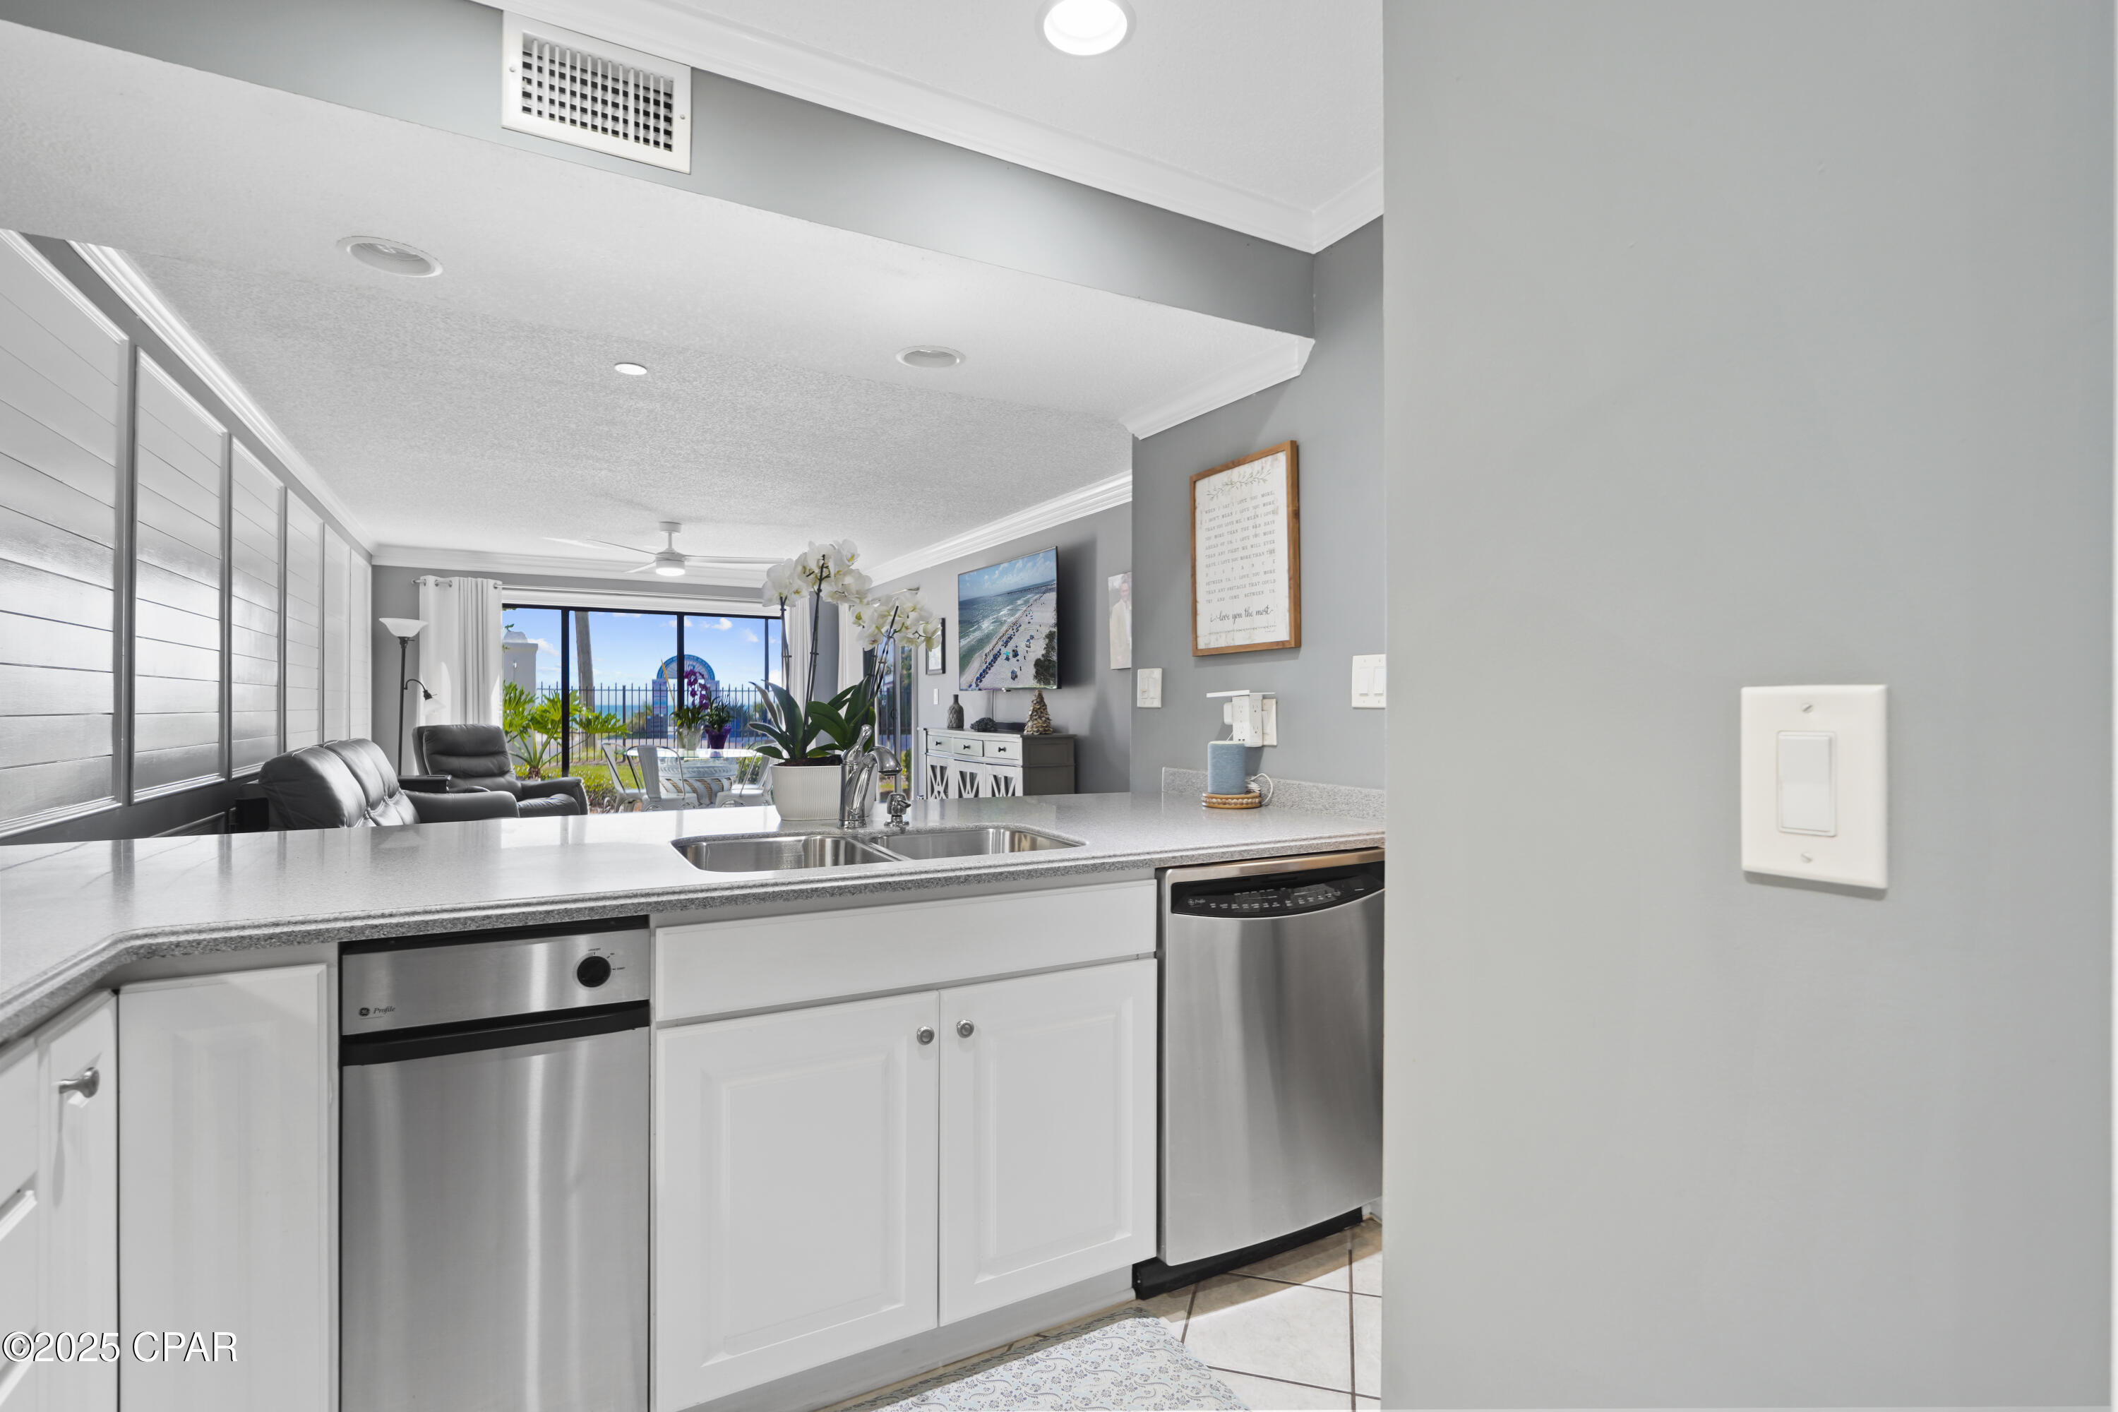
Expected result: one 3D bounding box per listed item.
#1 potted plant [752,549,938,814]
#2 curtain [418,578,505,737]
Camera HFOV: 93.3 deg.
[{"bbox_3d":[-0.531,-0.068,2.500,0.400,0.690,0.280,0,0,-29],"label":"potted plant"},{"bbox_3d":[-4.675,0.074,7.816,0.550,2.180,0.130,0,0,-29],"label":"curtain"}]

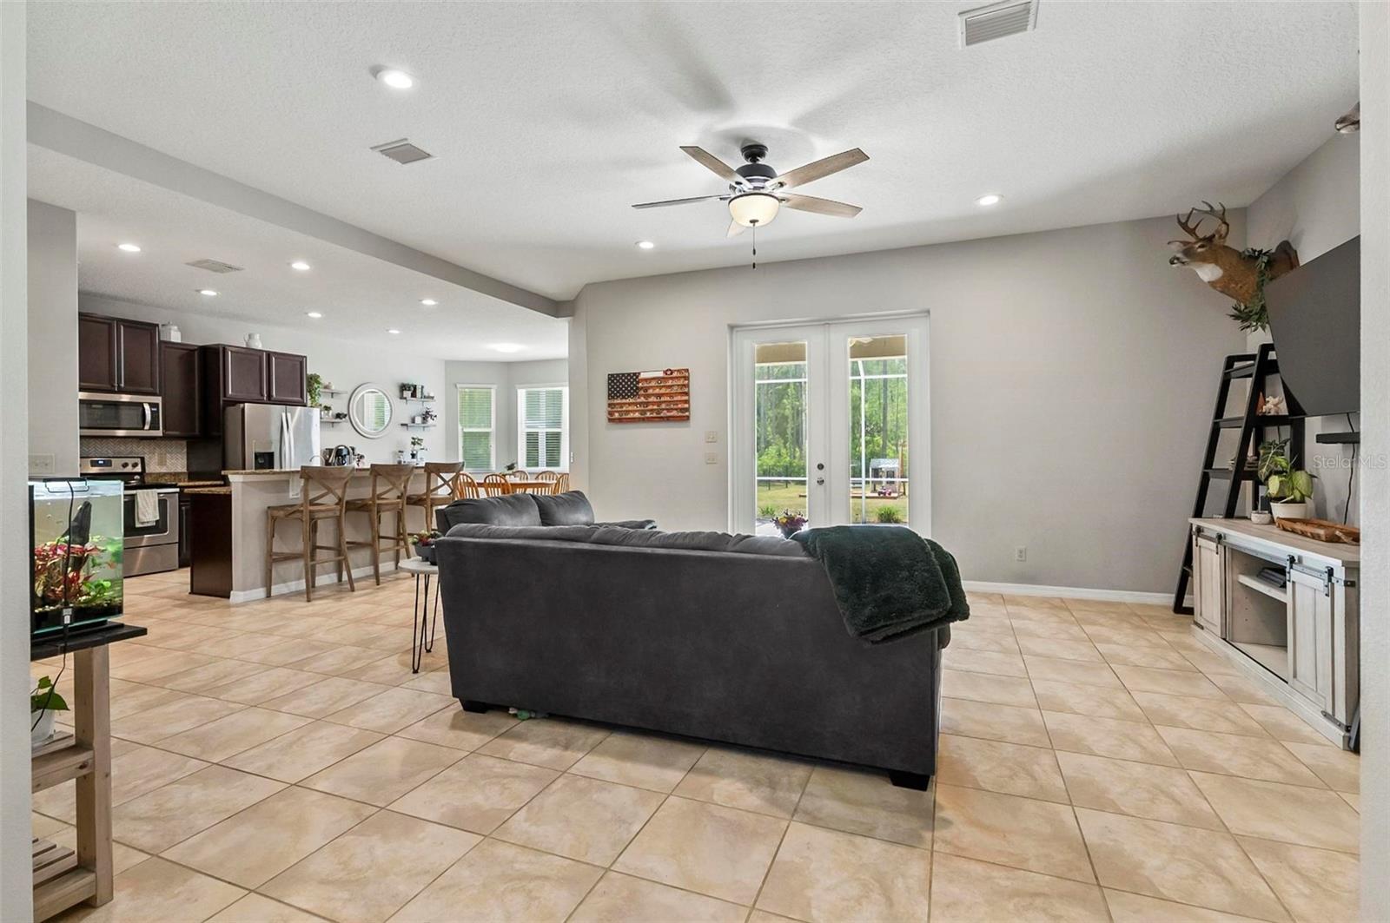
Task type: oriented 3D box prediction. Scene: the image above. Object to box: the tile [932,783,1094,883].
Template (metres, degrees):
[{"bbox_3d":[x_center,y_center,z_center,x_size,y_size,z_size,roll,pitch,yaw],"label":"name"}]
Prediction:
[{"bbox_3d":[0.957,1.128,1.891,0.418,0.010,0.415,0,0,22],"label":"tile"}]

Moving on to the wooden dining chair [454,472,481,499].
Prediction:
[{"bbox_3d":[-3.055,0.638,8.571,0.450,0.950,0.500,0,0,22],"label":"wooden dining chair"}]

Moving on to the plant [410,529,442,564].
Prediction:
[{"bbox_3d":[-1.546,0.479,3.546,0.190,0.195,0.190,0,0,22],"label":"plant"}]

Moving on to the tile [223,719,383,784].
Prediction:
[{"bbox_3d":[-1.553,1.165,2.491,0.420,0.010,0.420,0,0,22],"label":"tile"}]

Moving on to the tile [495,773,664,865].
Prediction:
[{"bbox_3d":[-0.364,1.155,2.010,0.420,0.010,0.420,0,0,22],"label":"tile"}]

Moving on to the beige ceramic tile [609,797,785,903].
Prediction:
[{"bbox_3d":[0.032,1.174,1.889,0.430,0.010,0.430,0,0,22],"label":"beige ceramic tile"}]

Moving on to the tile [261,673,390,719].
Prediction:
[{"bbox_3d":[-1.773,1.143,2.990,0.418,0.010,0.415,0,0,22],"label":"tile"}]

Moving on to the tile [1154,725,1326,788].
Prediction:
[{"bbox_3d":[2.076,1.129,2.377,0.420,0.010,0.420,0,0,22],"label":"tile"}]

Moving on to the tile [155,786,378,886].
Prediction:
[{"bbox_3d":[-1.289,1.146,1.905,0.418,0.010,0.415,0,0,22],"label":"tile"}]

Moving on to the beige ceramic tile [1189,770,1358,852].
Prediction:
[{"bbox_3d":[1.955,1.162,2.040,0.430,0.010,0.430,0,0,22],"label":"beige ceramic tile"}]

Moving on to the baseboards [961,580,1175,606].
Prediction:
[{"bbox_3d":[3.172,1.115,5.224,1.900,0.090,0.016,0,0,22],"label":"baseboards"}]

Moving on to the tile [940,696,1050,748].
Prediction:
[{"bbox_3d":[1.385,1.213,2.867,0.450,0.020,0.453,0,0,23],"label":"tile"}]

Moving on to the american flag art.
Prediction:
[{"bbox_3d":[-0.502,-0.700,6.690,0.973,0.527,0.060,0,0,22],"label":"american flag art"}]

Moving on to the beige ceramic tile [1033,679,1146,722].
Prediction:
[{"bbox_3d":[1.983,1.211,3.120,0.450,0.020,0.456,0,0,23],"label":"beige ceramic tile"}]

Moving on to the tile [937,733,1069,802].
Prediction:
[{"bbox_3d":[1.158,1.168,2.359,0.430,0.010,0.430,0,0,22],"label":"tile"}]

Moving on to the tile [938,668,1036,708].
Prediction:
[{"bbox_3d":[1.456,1.132,3.098,0.420,0.010,0.420,0,0,22],"label":"tile"}]

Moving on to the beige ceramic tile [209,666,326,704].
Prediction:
[{"bbox_3d":[-2.334,1.229,3.374,0.456,0.020,0.452,0,0,20],"label":"beige ceramic tile"}]

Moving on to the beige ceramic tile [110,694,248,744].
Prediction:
[{"bbox_3d":[-2.321,1.149,2.757,0.418,0.010,0.415,0,0,22],"label":"beige ceramic tile"}]

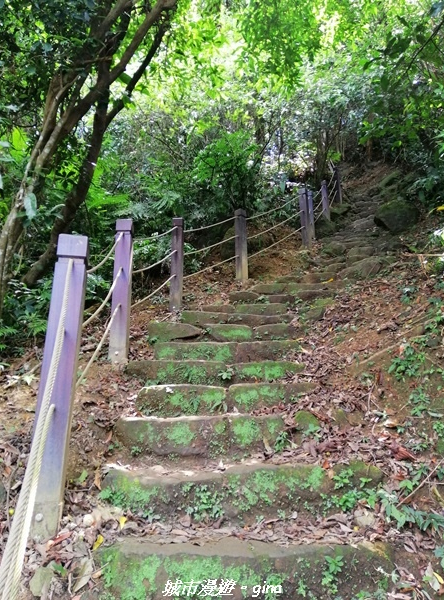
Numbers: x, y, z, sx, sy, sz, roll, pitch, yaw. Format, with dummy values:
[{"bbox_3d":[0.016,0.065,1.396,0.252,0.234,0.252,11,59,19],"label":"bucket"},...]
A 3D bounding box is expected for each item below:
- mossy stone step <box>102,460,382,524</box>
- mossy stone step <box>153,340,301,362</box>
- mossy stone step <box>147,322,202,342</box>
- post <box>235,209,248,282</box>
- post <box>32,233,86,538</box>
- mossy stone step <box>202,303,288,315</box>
[{"bbox_3d":[0.076,0.779,1.810,1.050,0.200,0.300,-1,-19,0],"label":"mossy stone step"},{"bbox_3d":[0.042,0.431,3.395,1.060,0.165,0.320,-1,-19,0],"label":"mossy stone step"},{"bbox_3d":[-0.393,0.328,3.874,0.450,0.170,0.320,-1,-19,0],"label":"mossy stone step"},{"bbox_3d":[0.256,-0.697,5.629,0.108,1.000,0.108,-17,-24,38],"label":"post"},{"bbox_3d":[-0.603,0.282,1.697,0.120,1.092,0.120,4,-16,-9],"label":"post"},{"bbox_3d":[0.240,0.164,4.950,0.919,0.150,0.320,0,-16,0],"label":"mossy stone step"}]

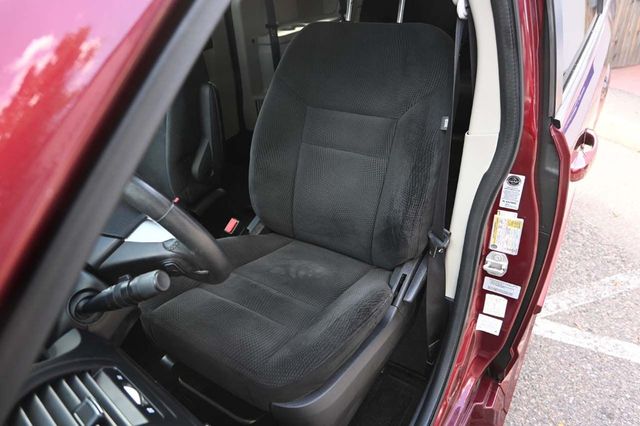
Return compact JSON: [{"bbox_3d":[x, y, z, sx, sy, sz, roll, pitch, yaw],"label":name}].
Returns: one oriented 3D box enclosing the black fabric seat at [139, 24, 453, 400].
[{"bbox_3d":[-0.049,-0.036,1.076,0.550,0.790,0.760,15,32,32],"label":"black fabric seat"}]

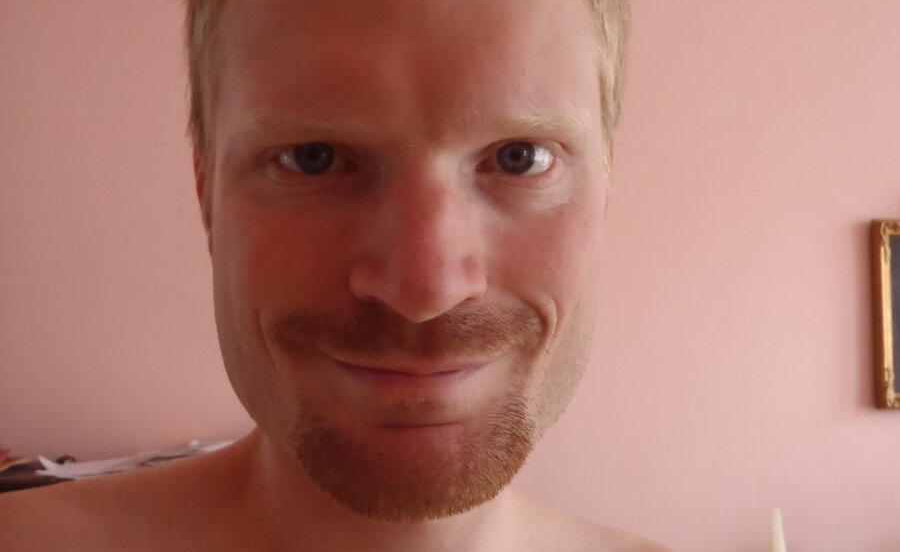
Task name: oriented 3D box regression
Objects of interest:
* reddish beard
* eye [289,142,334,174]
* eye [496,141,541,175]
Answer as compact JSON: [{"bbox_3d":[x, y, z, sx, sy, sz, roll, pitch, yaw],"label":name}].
[{"bbox_3d":[-0.014,0.042,0.304,0.087,0.069,0.046,0,-2,-3],"label":"reddish beard"},{"bbox_3d":[-0.043,-0.037,0.303,0.015,0.011,0.011,0,-2,-4],"label":"eye"},{"bbox_3d":[0.021,-0.037,0.303,0.015,0.011,0.011,0,-2,-3],"label":"eye"}]

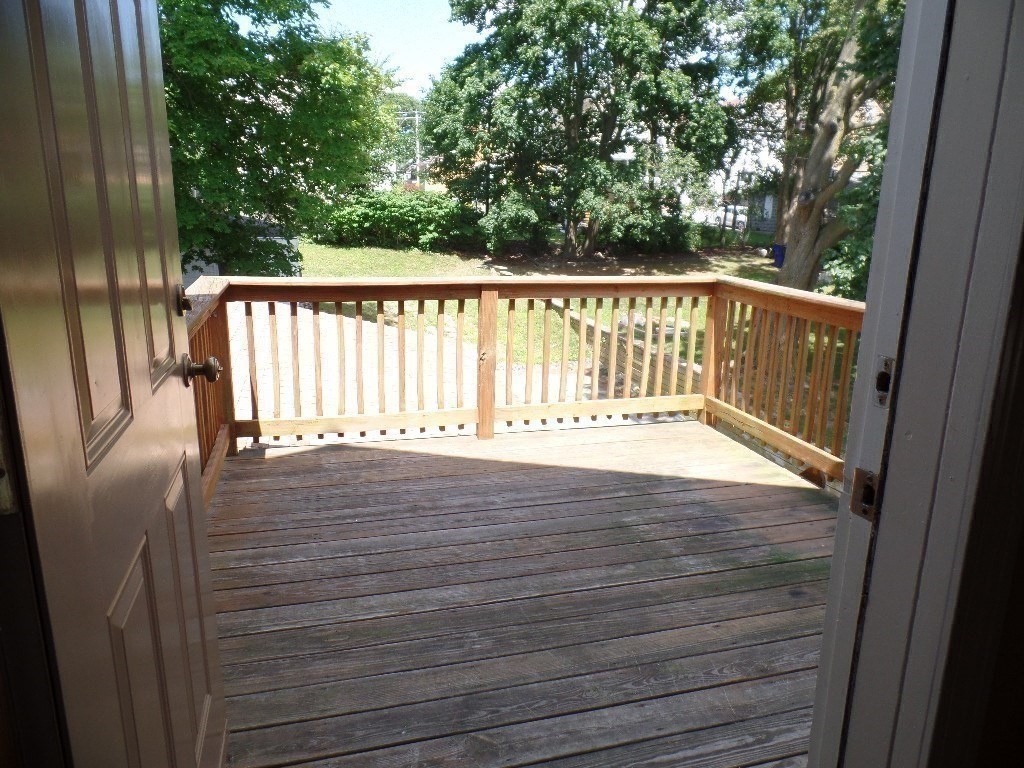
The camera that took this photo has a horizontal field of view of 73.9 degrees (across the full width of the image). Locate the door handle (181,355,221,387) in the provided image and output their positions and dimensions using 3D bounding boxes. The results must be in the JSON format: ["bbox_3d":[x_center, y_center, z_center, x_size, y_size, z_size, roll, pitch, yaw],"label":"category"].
[{"bbox_3d":[-0.623,-0.029,1.377,0.067,0.067,0.067,-3,14,-17],"label":"door handle"}]

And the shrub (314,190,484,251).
[{"bbox_3d":[-4.960,-7.231,30.000,7.000,2.450,2.800,2,13,3],"label":"shrub"}]

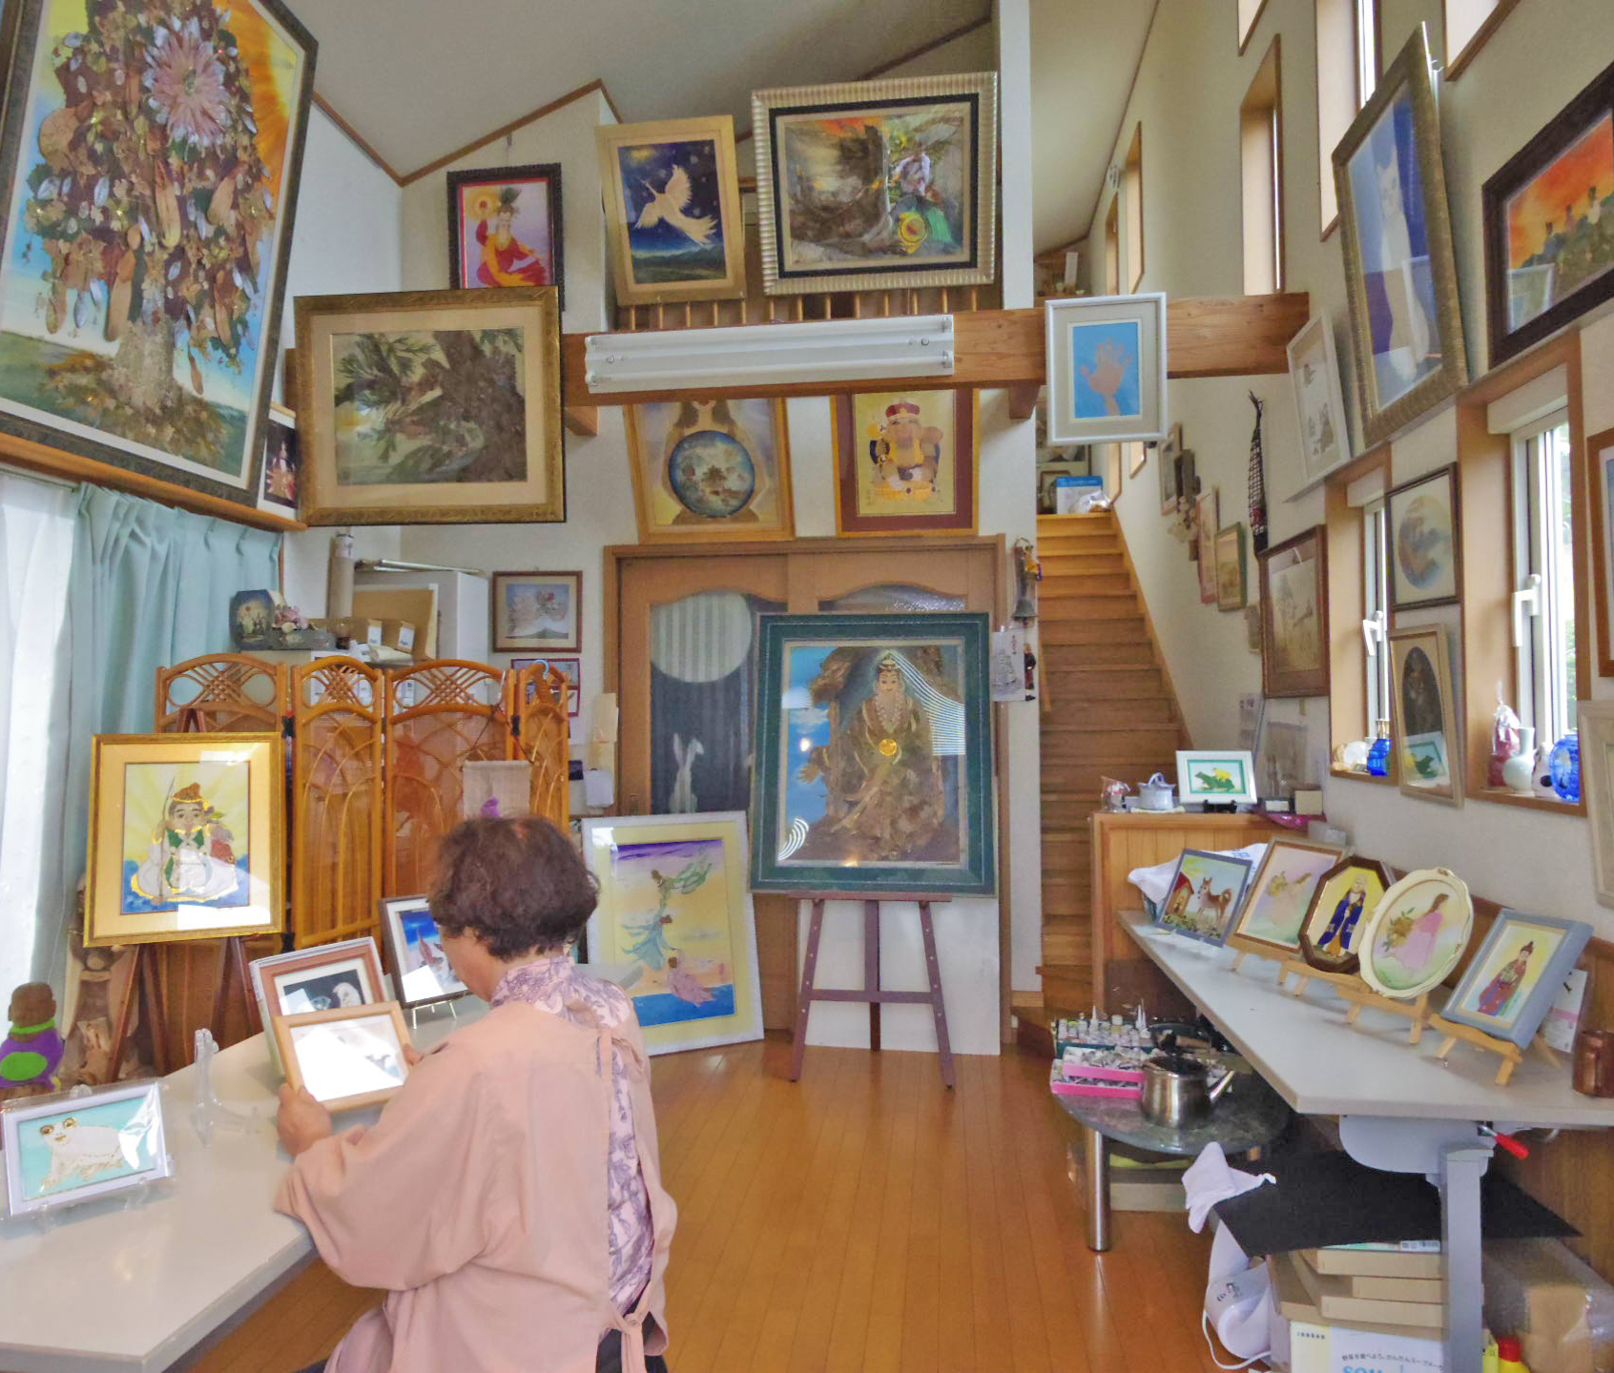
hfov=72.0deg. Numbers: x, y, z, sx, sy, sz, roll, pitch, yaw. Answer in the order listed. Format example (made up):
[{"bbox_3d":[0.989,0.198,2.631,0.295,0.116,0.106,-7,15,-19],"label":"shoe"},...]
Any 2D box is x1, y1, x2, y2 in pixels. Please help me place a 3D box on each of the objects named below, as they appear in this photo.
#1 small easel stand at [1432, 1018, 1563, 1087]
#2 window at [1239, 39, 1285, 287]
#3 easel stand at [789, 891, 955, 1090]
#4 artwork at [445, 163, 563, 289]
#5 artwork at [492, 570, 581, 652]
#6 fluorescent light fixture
[{"bbox_3d":[1.210,0.564,1.905,0.170,0.180,0.220,0,-2,-9],"label":"small easel stand"},{"bbox_3d":[1.725,-1.805,4.058,0.140,0.910,0.510,-1,-2,7],"label":"window"},{"bbox_3d":[0.247,0.676,4.175,0.600,1.500,0.460,-1,-2,7],"label":"easel stand"},{"bbox_3d":[-1.288,-1.907,4.767,0.508,0.623,0.035,-1,2,7],"label":"artwork"},{"bbox_3d":[-1.140,-0.316,4.708,0.389,0.351,0.025,-1,-2,7],"label":"artwork"},{"bbox_3d":[-0.138,-1.107,3.722,1.240,0.190,0.090,-1,-2,7],"label":"fluorescent light fixture"}]

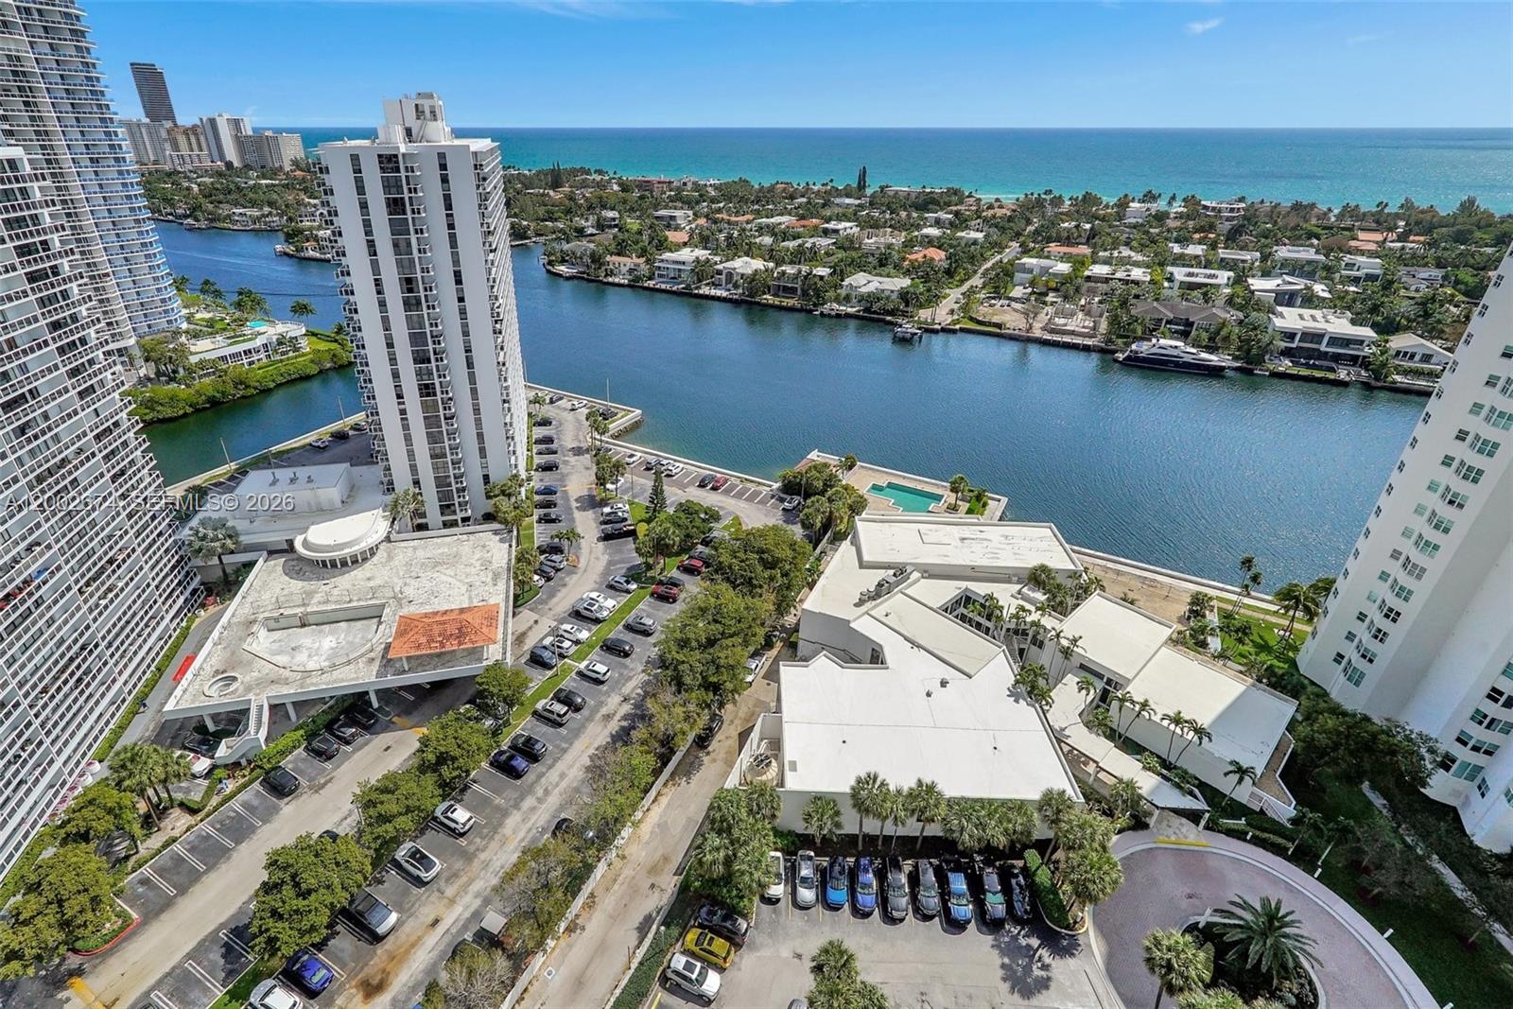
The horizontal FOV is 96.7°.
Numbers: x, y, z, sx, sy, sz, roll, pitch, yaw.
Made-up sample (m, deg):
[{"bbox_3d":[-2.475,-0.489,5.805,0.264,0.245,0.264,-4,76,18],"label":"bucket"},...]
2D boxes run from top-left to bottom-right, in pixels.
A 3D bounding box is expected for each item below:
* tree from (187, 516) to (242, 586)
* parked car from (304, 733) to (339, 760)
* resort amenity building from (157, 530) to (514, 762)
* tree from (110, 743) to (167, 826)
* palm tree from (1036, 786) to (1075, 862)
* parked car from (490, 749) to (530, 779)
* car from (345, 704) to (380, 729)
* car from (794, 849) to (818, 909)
[{"bbox_3d":[-86.323,7.827,108.435,8.000,11.800,8.000,0,29,0],"label":"tree"},{"bbox_3d":[-49.600,27.563,76.913,4.500,1.500,1.840,14,32,24],"label":"parked car"},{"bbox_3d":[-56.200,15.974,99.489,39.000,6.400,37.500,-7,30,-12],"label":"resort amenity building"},{"bbox_3d":[-58.300,27.733,64.513,4.400,10.200,4.400,0,29,0],"label":"tree"},{"bbox_3d":[27.570,30.686,63.111,3.800,9.600,3.800,0,29,0],"label":"palm tree"},{"bbox_3d":[-26.807,27.902,73.051,4.750,1.500,1.880,15,33,25],"label":"parked car"},{"bbox_3d":[-46.311,24.620,78.803,4.650,1.550,1.850,15,33,25],"label":"car"},{"bbox_3d":[4.670,35.450,63.800,1.830,1.470,4.800,1,30,2],"label":"car"}]

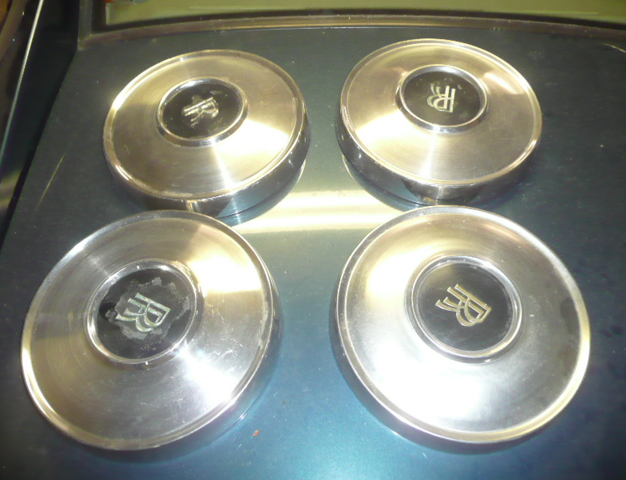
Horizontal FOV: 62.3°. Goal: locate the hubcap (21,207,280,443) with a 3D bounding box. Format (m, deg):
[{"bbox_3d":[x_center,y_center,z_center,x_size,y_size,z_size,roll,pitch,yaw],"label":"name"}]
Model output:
[{"bbox_3d":[-0.164,0.081,0.527,0.263,0.054,0.263,0,60,3],"label":"hubcap"}]

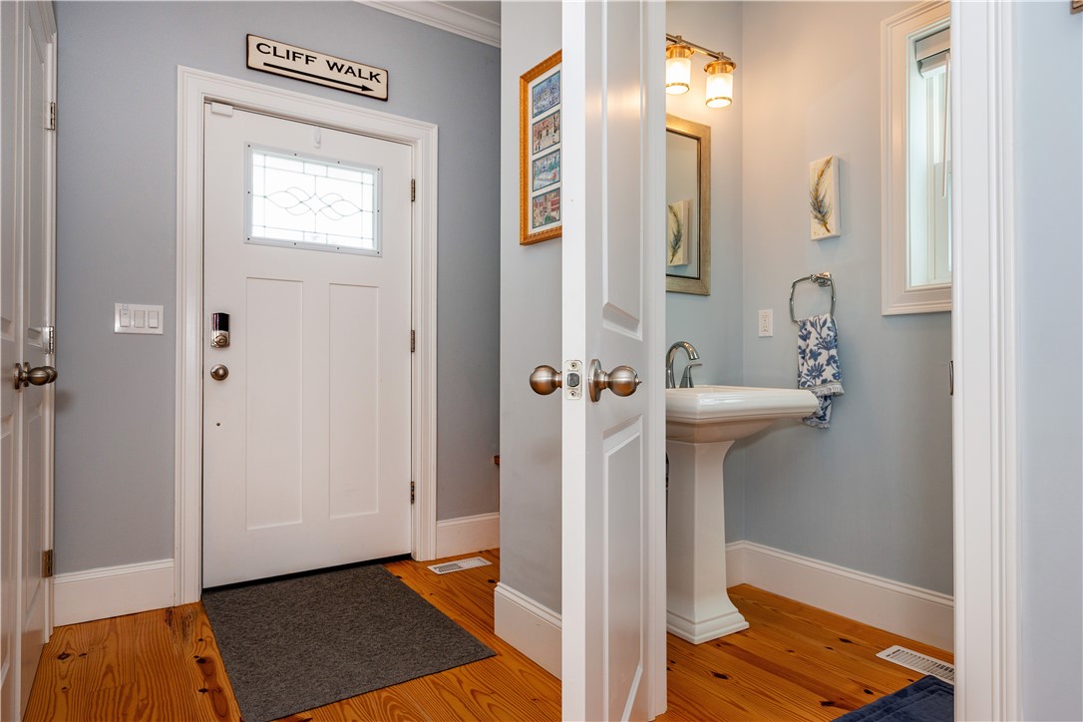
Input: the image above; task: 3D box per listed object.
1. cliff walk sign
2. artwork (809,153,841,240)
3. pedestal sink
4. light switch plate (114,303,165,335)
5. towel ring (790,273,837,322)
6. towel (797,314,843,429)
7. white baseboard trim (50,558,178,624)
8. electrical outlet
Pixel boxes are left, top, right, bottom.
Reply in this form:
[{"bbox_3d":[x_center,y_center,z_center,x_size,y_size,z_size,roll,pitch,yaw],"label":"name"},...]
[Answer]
[{"bbox_3d":[-1.008,-1.333,2.759,0.620,0.149,0.017,0,-1,-33],"label":"cliff walk sign"},{"bbox_3d":[1.125,-0.641,2.386,0.038,0.309,0.101,0,-1,-33],"label":"artwork"},{"bbox_3d":[0.608,0.543,2.217,0.628,0.880,0.505,0,-1,-33],"label":"pedestal sink"},{"bbox_3d":[-1.581,-0.163,2.368,0.160,0.114,0.009,0,-1,-33],"label":"light switch plate"},{"bbox_3d":[1.092,-0.251,2.390,0.080,0.200,0.190,0,-1,-33],"label":"towel ring"},{"bbox_3d":[1.087,0.037,2.351,0.060,0.440,0.178,0,-1,-33],"label":"towel"},{"bbox_3d":[-1.647,0.891,2.326,0.390,0.193,0.018,0,-1,-33],"label":"white baseboard trim"},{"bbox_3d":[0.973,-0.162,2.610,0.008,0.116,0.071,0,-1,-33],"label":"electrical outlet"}]

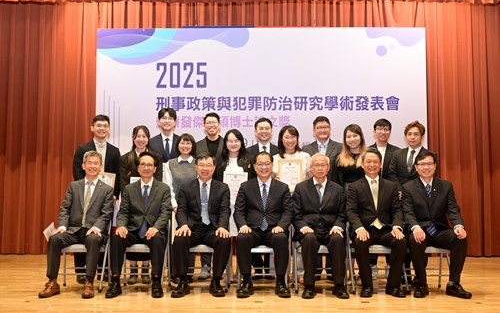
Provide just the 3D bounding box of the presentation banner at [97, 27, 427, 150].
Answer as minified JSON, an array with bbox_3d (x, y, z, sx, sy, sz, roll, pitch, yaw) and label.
[{"bbox_3d":[0.164,-0.439,8.638,4.750,2.889,0.040,0,-3,1],"label":"presentation banner"}]

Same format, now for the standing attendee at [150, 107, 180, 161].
[{"bbox_3d":[-0.893,0.386,6.422,0.500,1.826,0.320,0,-3,-4],"label":"standing attendee"}]

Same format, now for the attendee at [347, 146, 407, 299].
[{"bbox_3d":[1.150,0.588,5.596,0.530,1.330,0.760,0,-3,0],"label":"attendee"}]

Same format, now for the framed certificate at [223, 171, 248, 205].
[{"bbox_3d":[-0.137,0.320,5.941,0.245,0.330,0.020,0,-3,0],"label":"framed certificate"}]

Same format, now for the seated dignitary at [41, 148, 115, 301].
[{"bbox_3d":[-1.580,0.598,5.595,0.620,1.310,0.760,0,-3,0],"label":"seated dignitary"}]

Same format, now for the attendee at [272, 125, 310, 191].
[{"bbox_3d":[0.438,0.490,6.321,0.430,1.639,0.340,0,-3,2],"label":"attendee"}]

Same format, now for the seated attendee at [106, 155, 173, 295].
[{"bbox_3d":[-1.044,0.611,5.705,0.620,1.328,0.760,0,-3,-6],"label":"seated attendee"}]

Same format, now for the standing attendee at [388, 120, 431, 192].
[{"bbox_3d":[1.675,0.458,6.169,0.480,1.654,0.320,-1,-3,10],"label":"standing attendee"}]

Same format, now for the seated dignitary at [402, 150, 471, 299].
[{"bbox_3d":[1.746,0.608,5.690,0.630,1.332,0.760,-1,-3,10],"label":"seated dignitary"}]

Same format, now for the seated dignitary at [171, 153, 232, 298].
[{"bbox_3d":[-0.430,0.603,5.595,0.540,1.300,0.760,0,-3,0],"label":"seated dignitary"}]

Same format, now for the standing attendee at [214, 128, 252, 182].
[{"bbox_3d":[-0.181,0.508,6.377,0.430,1.609,0.320,0,-3,-1],"label":"standing attendee"}]

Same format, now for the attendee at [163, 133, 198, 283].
[{"bbox_3d":[-0.700,0.532,6.332,0.450,1.557,0.300,0,-3,-4],"label":"attendee"}]

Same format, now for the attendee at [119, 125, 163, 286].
[{"bbox_3d":[-1.144,0.491,6.268,0.450,1.631,0.300,0,-3,-6],"label":"attendee"}]

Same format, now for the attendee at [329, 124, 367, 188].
[{"bbox_3d":[1.077,0.483,6.335,0.440,1.654,0.300,0,-3,6],"label":"attendee"}]

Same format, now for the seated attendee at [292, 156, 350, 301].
[{"bbox_3d":[0.655,0.616,5.660,0.530,1.311,0.740,0,-3,4],"label":"seated attendee"}]

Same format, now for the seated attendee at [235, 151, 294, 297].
[{"bbox_3d":[0.125,0.598,5.595,0.540,1.310,0.760,0,-3,0],"label":"seated attendee"}]

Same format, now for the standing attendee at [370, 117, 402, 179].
[{"bbox_3d":[1.436,0.446,6.419,0.500,1.707,0.320,0,-3,5],"label":"standing attendee"}]

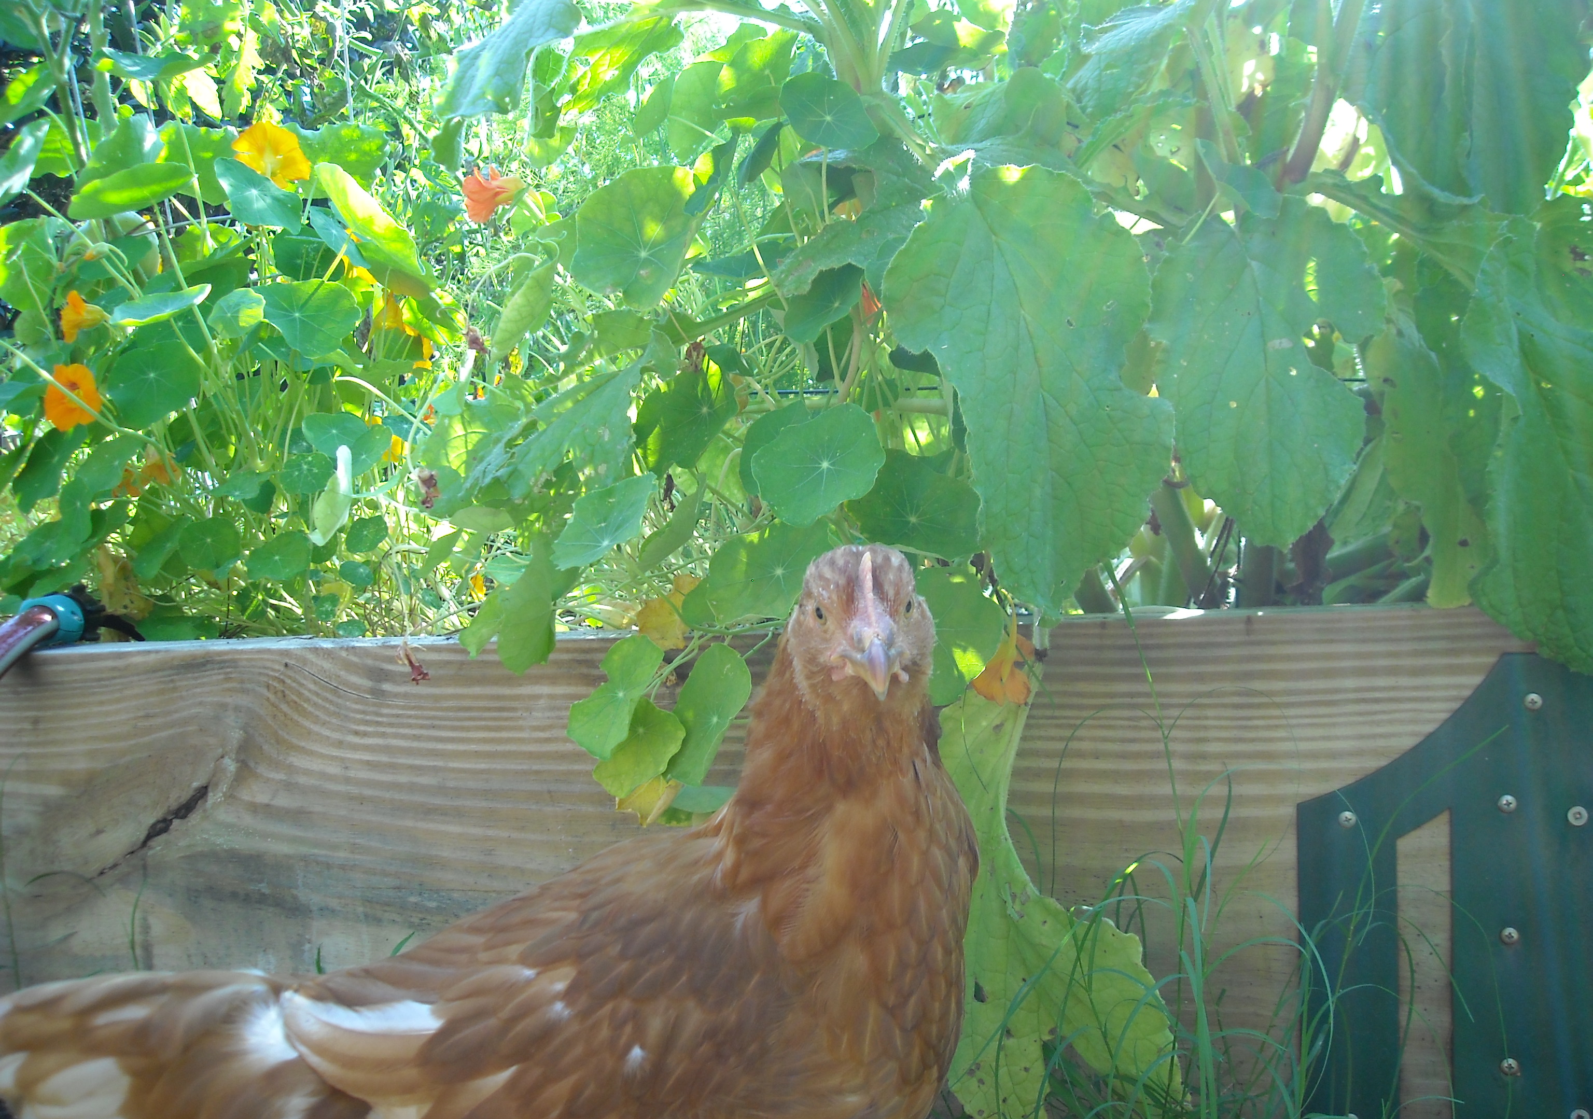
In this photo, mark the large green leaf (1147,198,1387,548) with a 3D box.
[{"bbox_3d":[0.239,-0.095,0.820,0.122,0.177,0.040,-1,-4,9],"label":"large green leaf"}]

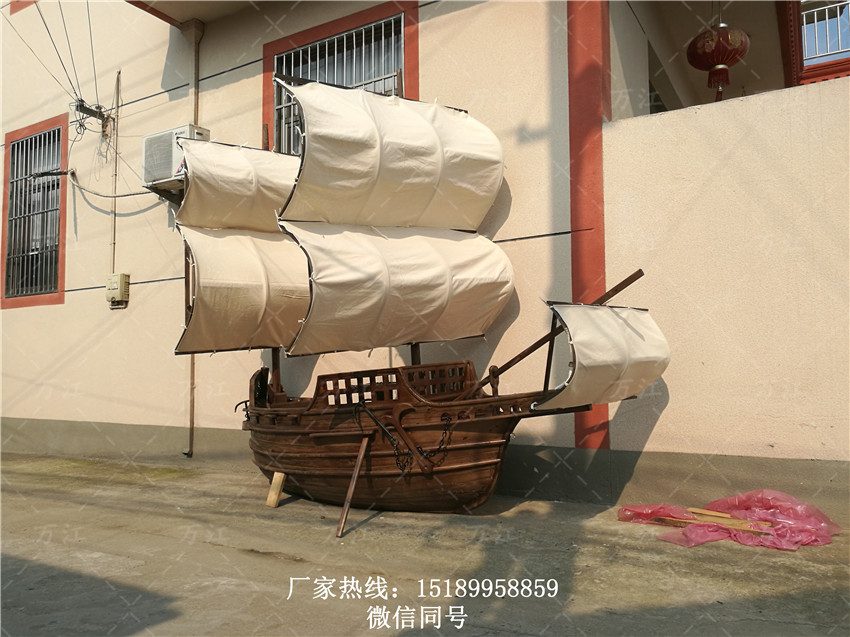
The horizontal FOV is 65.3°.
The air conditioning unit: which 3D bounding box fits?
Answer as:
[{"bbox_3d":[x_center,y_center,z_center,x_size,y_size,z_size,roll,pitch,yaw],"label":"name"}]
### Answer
[{"bbox_3d":[-2.775,-1.780,7.400,0.770,0.550,0.285,-3,-4,30],"label":"air conditioning unit"}]

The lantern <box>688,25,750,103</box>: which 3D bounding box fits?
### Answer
[{"bbox_3d":[2.820,-2.430,6.380,0.590,0.840,0.590,-3,-4,30],"label":"lantern"}]

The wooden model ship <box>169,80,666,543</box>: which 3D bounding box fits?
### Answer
[{"bbox_3d":[-0.231,-0.218,4.997,3.650,3.320,1.750,-3,-5,33],"label":"wooden model ship"}]

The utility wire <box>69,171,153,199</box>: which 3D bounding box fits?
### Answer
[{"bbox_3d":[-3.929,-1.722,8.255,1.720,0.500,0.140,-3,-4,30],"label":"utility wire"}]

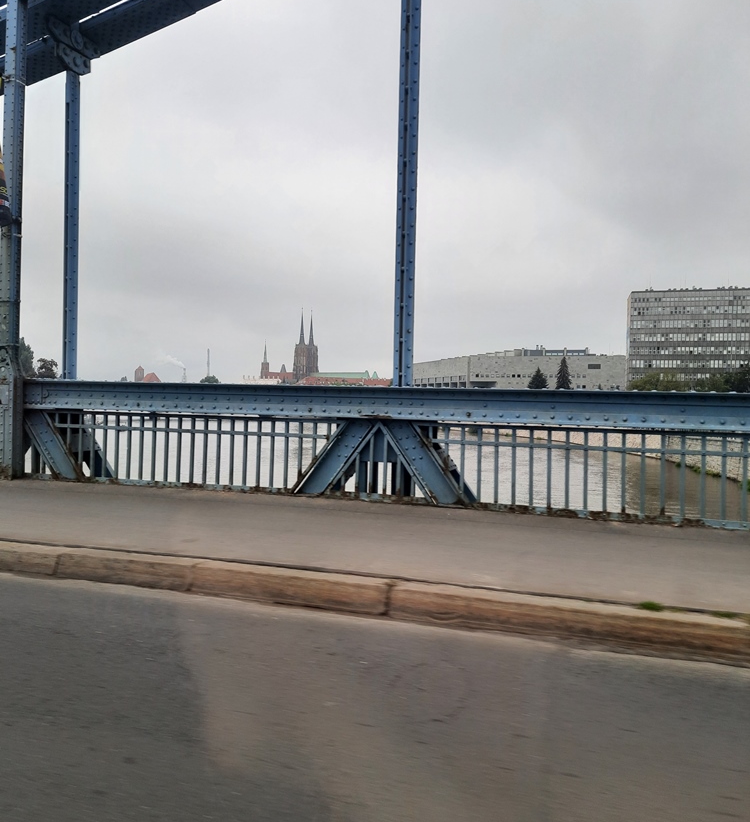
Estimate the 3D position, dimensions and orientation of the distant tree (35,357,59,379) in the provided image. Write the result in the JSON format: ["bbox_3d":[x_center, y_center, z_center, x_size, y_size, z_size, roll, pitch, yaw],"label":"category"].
[{"bbox_3d":[-78.183,-6.941,164.971,6.200,11.400,6.200,1,2,-26],"label":"distant tree"}]

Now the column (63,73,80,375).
[{"bbox_3d":[-4.221,-2.462,9.651,0.250,4.700,0.220,2,1,17],"label":"column"}]

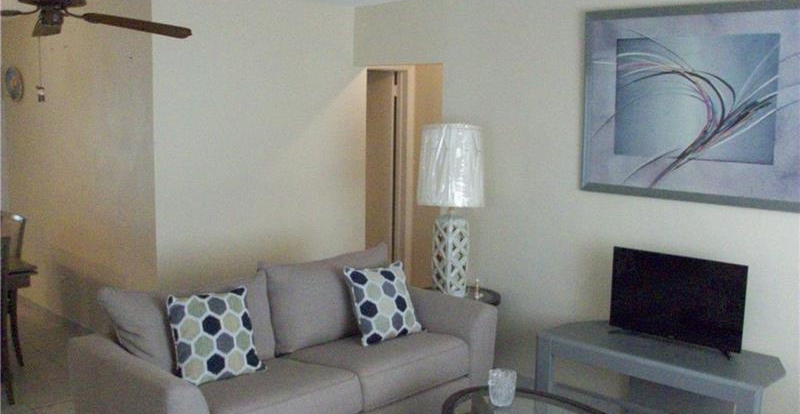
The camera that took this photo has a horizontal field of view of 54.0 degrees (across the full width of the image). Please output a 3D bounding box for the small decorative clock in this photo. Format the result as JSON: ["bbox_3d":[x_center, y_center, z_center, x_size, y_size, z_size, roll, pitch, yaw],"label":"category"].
[{"bbox_3d":[-3.131,-0.995,6.383,0.044,0.279,0.274,-7,11,-45],"label":"small decorative clock"}]

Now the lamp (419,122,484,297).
[{"bbox_3d":[0.311,0.021,4.661,0.393,1.010,0.393,1,8,0],"label":"lamp"}]

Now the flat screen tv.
[{"bbox_3d":[1.371,0.467,3.942,0.701,0.445,0.167,8,11,43],"label":"flat screen tv"}]

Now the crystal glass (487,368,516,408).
[{"bbox_3d":[0.445,0.782,3.394,0.117,0.136,0.117,1,8,0],"label":"crystal glass"}]

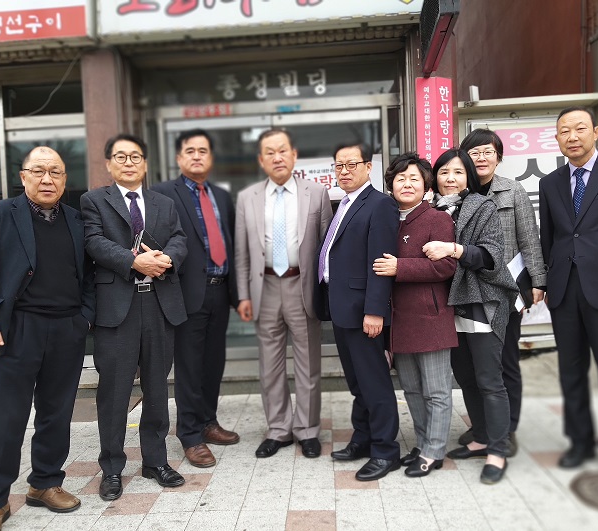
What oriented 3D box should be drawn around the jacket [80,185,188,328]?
[{"bbox_3d":[-0.796,-0.044,2.655,0.510,0.680,0.350,-3,3,-17],"label":"jacket"}]

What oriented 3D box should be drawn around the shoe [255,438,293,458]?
[{"bbox_3d":[-0.130,0.956,3.030,0.105,0.100,0.285,0,4,39],"label":"shoe"}]

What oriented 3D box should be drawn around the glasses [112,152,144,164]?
[{"bbox_3d":[-0.801,-0.500,2.579,0.147,0.048,0.145,-3,3,-16],"label":"glasses"}]

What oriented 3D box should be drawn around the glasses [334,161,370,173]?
[{"bbox_3d":[0.264,-0.487,2.729,0.140,0.045,0.145,-1,3,38],"label":"glasses"}]

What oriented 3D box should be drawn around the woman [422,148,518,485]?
[{"bbox_3d":[0.838,0.204,2.704,0.490,1.560,0.420,0,3,41],"label":"woman"}]

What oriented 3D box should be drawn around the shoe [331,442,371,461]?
[{"bbox_3d":[0.311,0.944,2.937,0.285,0.110,0.105,-3,3,-12],"label":"shoe"}]

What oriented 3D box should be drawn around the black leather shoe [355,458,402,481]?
[{"bbox_3d":[0.389,0.950,2.677,0.285,0.105,0.105,-5,4,-38],"label":"black leather shoe"}]

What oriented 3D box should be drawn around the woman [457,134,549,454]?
[{"bbox_3d":[1.044,0.124,2.913,0.500,1.670,0.360,-1,3,20],"label":"woman"}]

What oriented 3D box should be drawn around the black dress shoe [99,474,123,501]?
[{"bbox_3d":[-0.900,1.009,2.637,0.105,0.105,0.285,-4,3,-21],"label":"black dress shoe"}]

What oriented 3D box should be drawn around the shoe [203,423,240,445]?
[{"bbox_3d":[-0.476,0.962,3.185,0.285,0.105,0.105,-1,3,23],"label":"shoe"}]

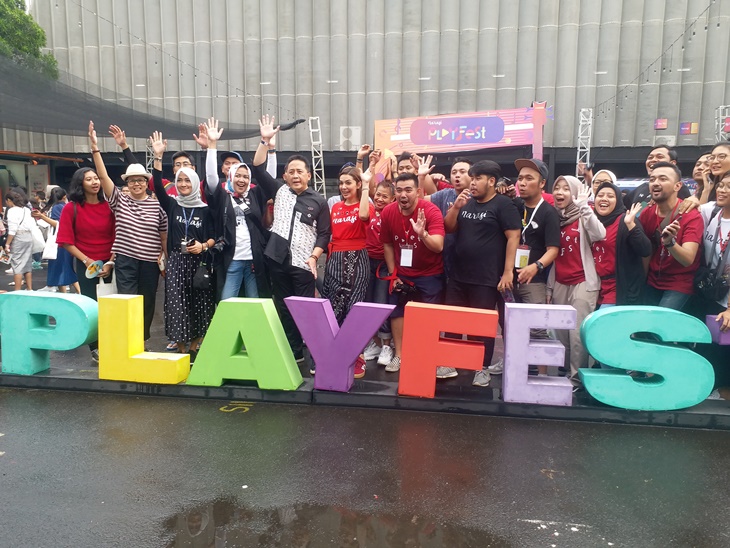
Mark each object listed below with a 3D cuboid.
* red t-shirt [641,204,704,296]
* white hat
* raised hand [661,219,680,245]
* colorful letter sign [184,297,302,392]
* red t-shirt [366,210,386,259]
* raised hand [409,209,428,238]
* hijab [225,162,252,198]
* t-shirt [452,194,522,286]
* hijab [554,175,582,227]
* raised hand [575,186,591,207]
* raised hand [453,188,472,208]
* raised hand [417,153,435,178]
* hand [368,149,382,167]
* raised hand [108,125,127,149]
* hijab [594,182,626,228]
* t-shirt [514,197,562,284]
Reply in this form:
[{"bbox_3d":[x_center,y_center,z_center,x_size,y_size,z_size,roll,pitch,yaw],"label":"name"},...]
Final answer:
[{"bbox_3d":[2.088,-0.174,3.880,0.420,0.590,0.290,4,14,28],"label":"red t-shirt"},{"bbox_3d":[-1.943,-0.864,4.851,0.260,0.145,0.280,-2,8,-18],"label":"white hat"},{"bbox_3d":[1.958,-0.272,3.650,0.105,0.150,0.085,19,8,27],"label":"raised hand"},{"bbox_3d":[-0.883,0.501,4.185,0.840,0.625,0.180,1,7,9],"label":"colorful letter sign"},{"bbox_3d":[0.122,-0.340,4.775,0.440,0.520,0.270,1,7,5],"label":"red t-shirt"},{"bbox_3d":[0.379,-0.358,4.037,0.140,0.210,0.080,2,7,15],"label":"raised hand"},{"bbox_3d":[-1.048,-0.775,4.720,0.220,0.290,0.250,-3,8,-22],"label":"hijab"},{"bbox_3d":[0.904,-0.247,4.202,0.470,0.650,0.320,6,9,36],"label":"t-shirt"},{"bbox_3d":[1.421,-0.512,3.966,0.215,0.345,0.240,7,10,42],"label":"hijab"},{"bbox_3d":[1.483,-0.532,3.883,0.125,0.160,0.080,3,8,20],"label":"raised hand"},{"bbox_3d":[0.693,-0.534,4.030,0.100,0.145,0.085,28,9,41],"label":"raised hand"},{"bbox_3d":[0.478,-0.849,4.500,0.135,0.185,0.070,0,7,0],"label":"raised hand"},{"bbox_3d":[0.083,-0.920,4.500,0.110,0.145,0.085,0,7,0],"label":"hand"},{"bbox_3d":[-2.142,-1.190,4.930,0.110,0.190,0.075,-32,7,-4],"label":"raised hand"},{"bbox_3d":[1.763,-0.492,4.090,0.220,0.325,0.240,6,9,36],"label":"hijab"},{"bbox_3d":[1.315,-0.250,4.380,0.280,0.660,0.460,-7,10,-44],"label":"t-shirt"}]

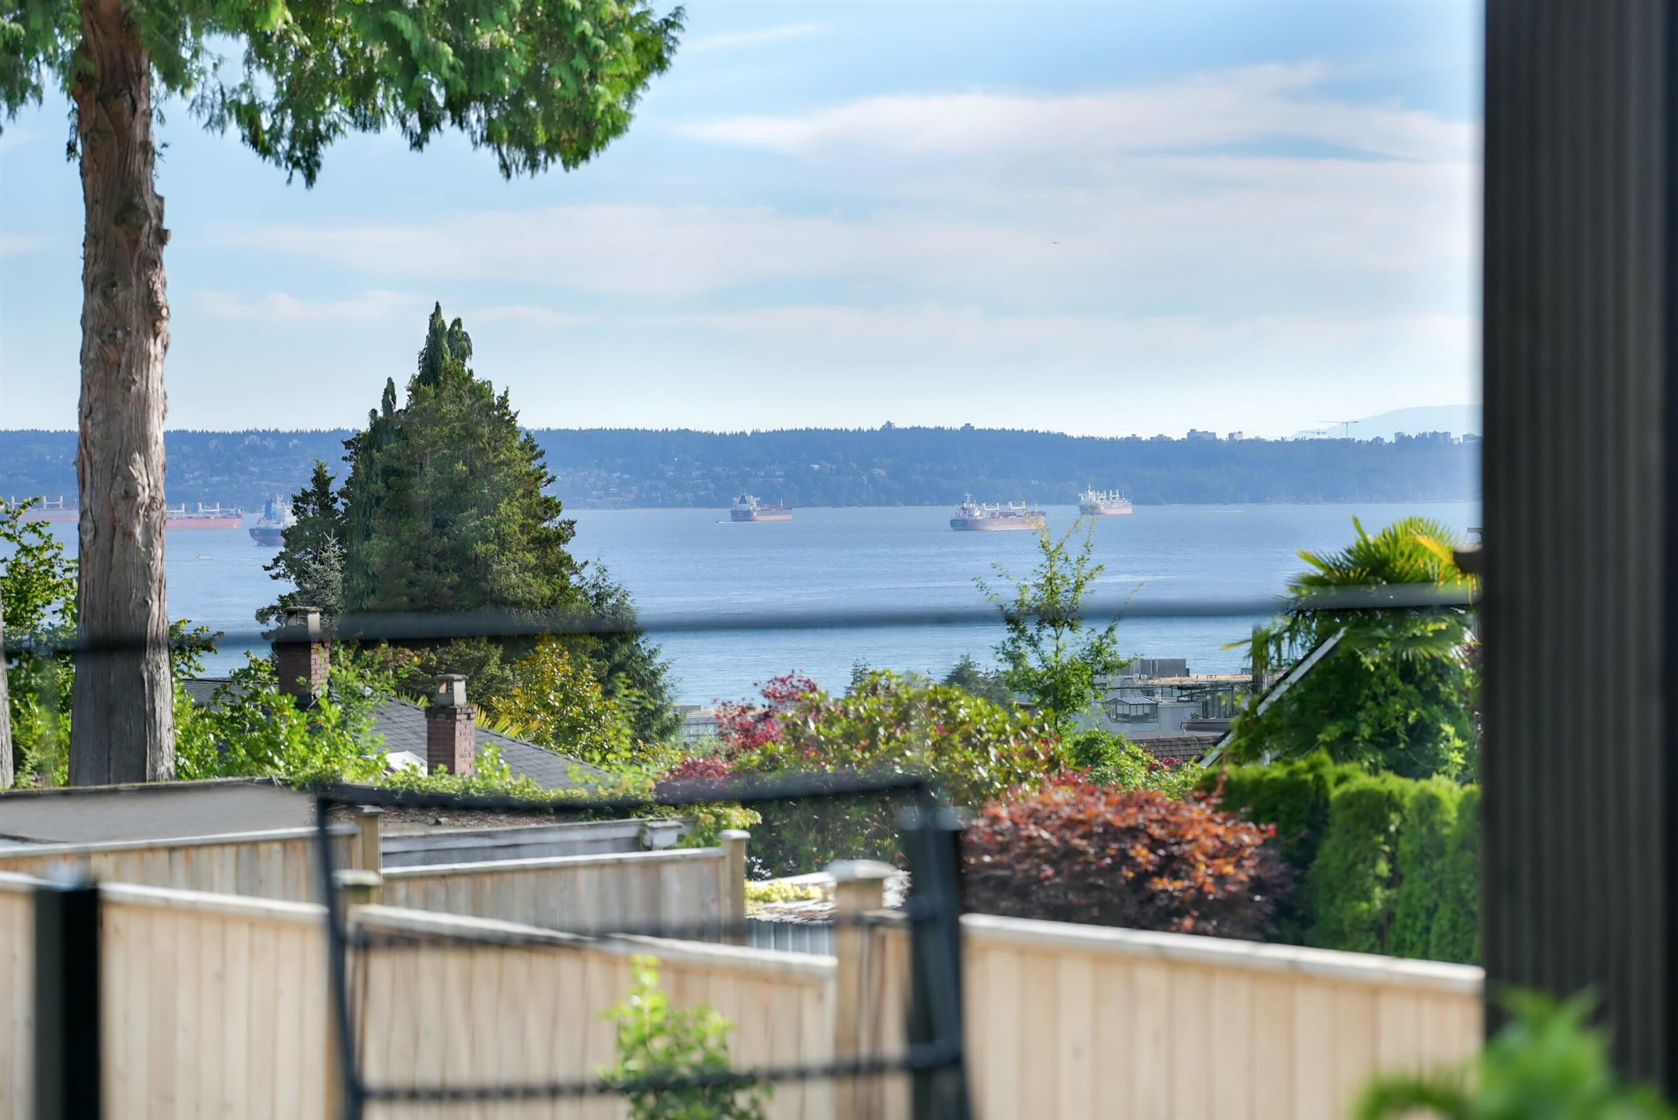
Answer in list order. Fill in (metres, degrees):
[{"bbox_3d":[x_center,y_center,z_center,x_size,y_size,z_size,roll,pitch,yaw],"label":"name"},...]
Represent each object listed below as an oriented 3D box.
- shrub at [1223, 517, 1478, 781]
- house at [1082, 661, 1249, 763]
[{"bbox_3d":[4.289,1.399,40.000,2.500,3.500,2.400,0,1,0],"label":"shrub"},{"bbox_3d":[19.113,9.080,285.000,11.500,7.500,9.500,0,1,-14],"label":"house"}]

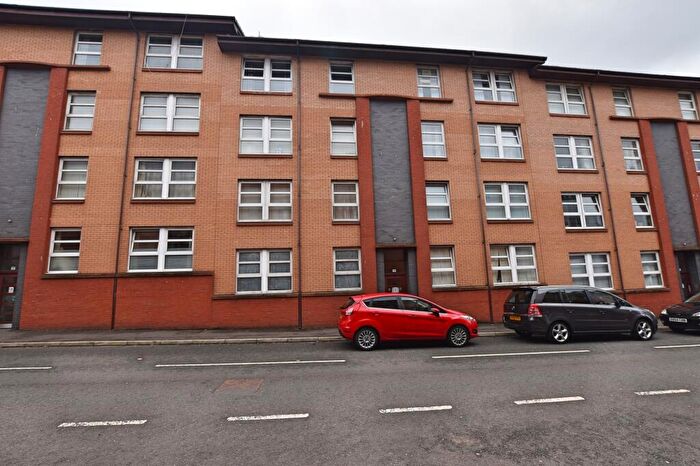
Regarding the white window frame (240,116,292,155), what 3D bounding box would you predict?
[{"bbox_3d":[-3.443,-4.030,12.158,2.118,1.697,0.120,-1,-9,-7],"label":"white window frame"}]

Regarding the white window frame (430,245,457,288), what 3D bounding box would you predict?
[{"bbox_3d":[3.845,1.431,12.102,1.034,1.626,0.120,-1,-9,-7],"label":"white window frame"}]

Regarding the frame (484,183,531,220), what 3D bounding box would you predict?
[{"bbox_3d":[6.743,-1.348,12.493,2.029,1.583,0.110,-1,-9,-6],"label":"frame"}]

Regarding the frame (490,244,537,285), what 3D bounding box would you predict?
[{"bbox_3d":[6.817,1.324,12.094,2.010,1.566,0.110,-1,-9,-6],"label":"frame"}]

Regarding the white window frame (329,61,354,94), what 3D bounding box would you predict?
[{"bbox_3d":[-0.326,-6.610,12.522,1.044,1.439,0.110,-1,-9,-6],"label":"white window frame"}]

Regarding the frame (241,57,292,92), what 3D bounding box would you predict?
[{"bbox_3d":[-3.538,-6.829,12.600,2.078,1.721,0.120,-1,-9,-7],"label":"frame"}]

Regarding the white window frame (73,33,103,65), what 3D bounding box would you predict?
[{"bbox_3d":[-10.307,-7.260,11.527,0.996,1.476,0.110,-1,-9,-6],"label":"white window frame"}]

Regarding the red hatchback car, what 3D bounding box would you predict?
[{"bbox_3d":[1.665,2.430,8.532,3.970,1.490,1.760,1,-9,-6],"label":"red hatchback car"}]

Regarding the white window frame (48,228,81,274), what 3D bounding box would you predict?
[{"bbox_3d":[-10.291,0.667,10.622,1.033,1.616,0.120,-1,-9,-7],"label":"white window frame"}]

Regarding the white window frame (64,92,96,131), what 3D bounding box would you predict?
[{"bbox_3d":[-10.238,-4.612,11.130,0.993,1.589,0.110,-1,-9,-6],"label":"white window frame"}]

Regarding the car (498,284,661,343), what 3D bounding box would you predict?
[{"bbox_3d":[7.461,2.568,9.658,4.480,1.650,1.820,0,-9,-6],"label":"car"}]

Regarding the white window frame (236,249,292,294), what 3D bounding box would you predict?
[{"bbox_3d":[-3.259,1.519,11.282,2.103,1.623,0.120,-1,-9,-7],"label":"white window frame"}]

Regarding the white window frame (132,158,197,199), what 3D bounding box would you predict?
[{"bbox_3d":[-7.152,-2.105,11.426,2.301,1.644,0.120,-1,-9,-7],"label":"white window frame"}]

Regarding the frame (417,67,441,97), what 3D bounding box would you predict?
[{"bbox_3d":[3.608,-6.931,13.427,1.050,1.606,0.120,-1,-9,-7],"label":"frame"}]

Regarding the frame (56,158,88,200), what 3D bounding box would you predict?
[{"bbox_3d":[-10.418,-2.041,11.046,1.029,1.602,0.120,-1,-9,-7],"label":"frame"}]

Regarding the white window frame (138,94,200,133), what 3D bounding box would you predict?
[{"bbox_3d":[-7.049,-4.693,11.492,2.228,1.570,0.110,-1,-9,-6],"label":"white window frame"}]

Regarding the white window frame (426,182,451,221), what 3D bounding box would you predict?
[{"bbox_3d":[3.786,-1.341,12.543,1.046,1.689,0.120,-1,-9,-7],"label":"white window frame"}]

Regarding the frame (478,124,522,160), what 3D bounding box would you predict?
[{"bbox_3d":[6.843,-4.162,13.346,2.080,1.647,0.120,-1,-9,-7],"label":"frame"}]

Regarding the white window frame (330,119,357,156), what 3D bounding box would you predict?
[{"bbox_3d":[-0.242,-3.942,12.124,1.044,1.561,0.110,-1,-9,-6],"label":"white window frame"}]

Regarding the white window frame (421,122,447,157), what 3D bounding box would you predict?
[{"bbox_3d":[3.602,-3.999,12.554,1.019,1.589,0.110,-1,-9,-6],"label":"white window frame"}]

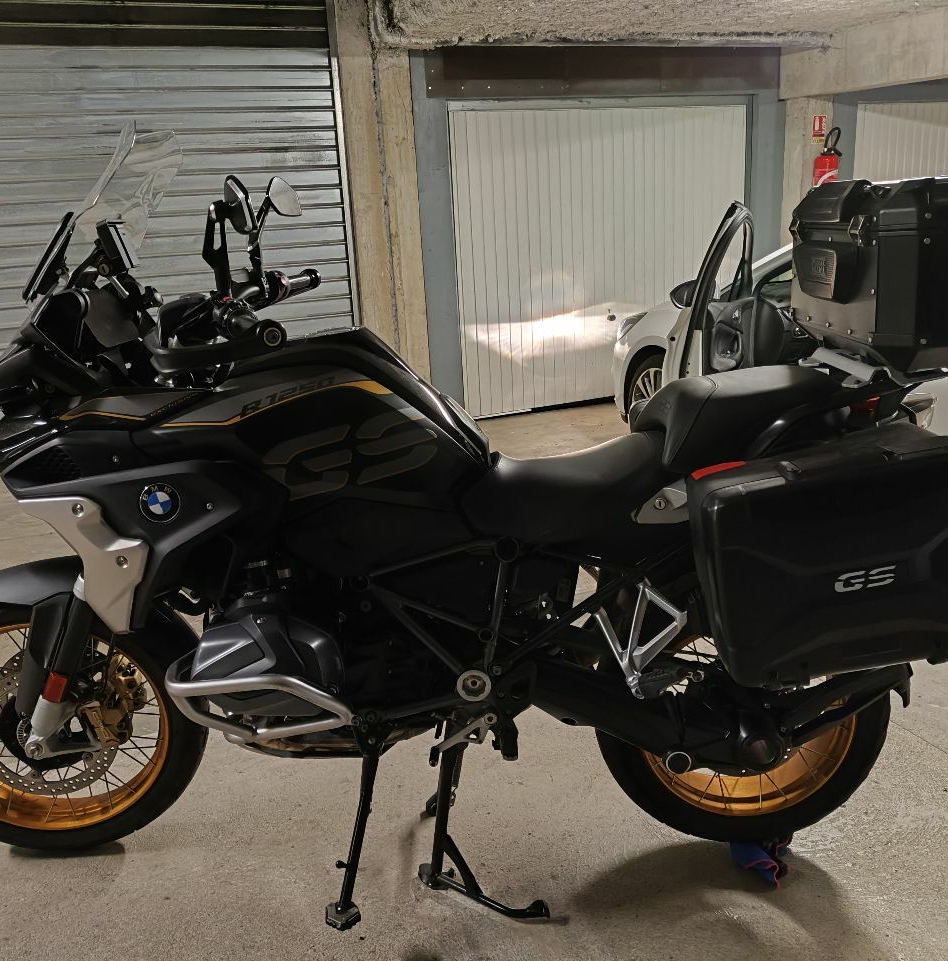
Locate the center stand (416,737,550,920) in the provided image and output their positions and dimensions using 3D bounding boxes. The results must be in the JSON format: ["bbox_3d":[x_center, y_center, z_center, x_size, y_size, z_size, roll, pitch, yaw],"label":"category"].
[{"bbox_3d":[0.021,0.682,1.969,0.270,0.335,0.410,-1,15,1],"label":"center stand"}]

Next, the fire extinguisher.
[{"bbox_3d":[2.718,-2.362,6.854,0.210,0.680,0.200,-8,16,-17],"label":"fire extinguisher"}]

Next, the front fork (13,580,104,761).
[{"bbox_3d":[-0.864,0.388,1.852,0.130,0.430,0.100,20,14,-12],"label":"front fork"}]

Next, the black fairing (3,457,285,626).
[{"bbox_3d":[-0.592,0.121,1.643,0.500,0.340,0.170,-1,15,1],"label":"black fairing"}]

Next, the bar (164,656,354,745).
[{"bbox_3d":[-0.385,0.419,1.667,0.310,0.250,0.270,-1,15,1],"label":"bar"}]

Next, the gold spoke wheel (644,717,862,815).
[{"bbox_3d":[0.587,0.502,1.950,0.455,0.455,0.130,-1,15,1],"label":"gold spoke wheel"}]

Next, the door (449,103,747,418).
[{"bbox_3d":[0.987,-1.689,6.692,2.363,2.181,0.060,-8,16,-17],"label":"door"}]

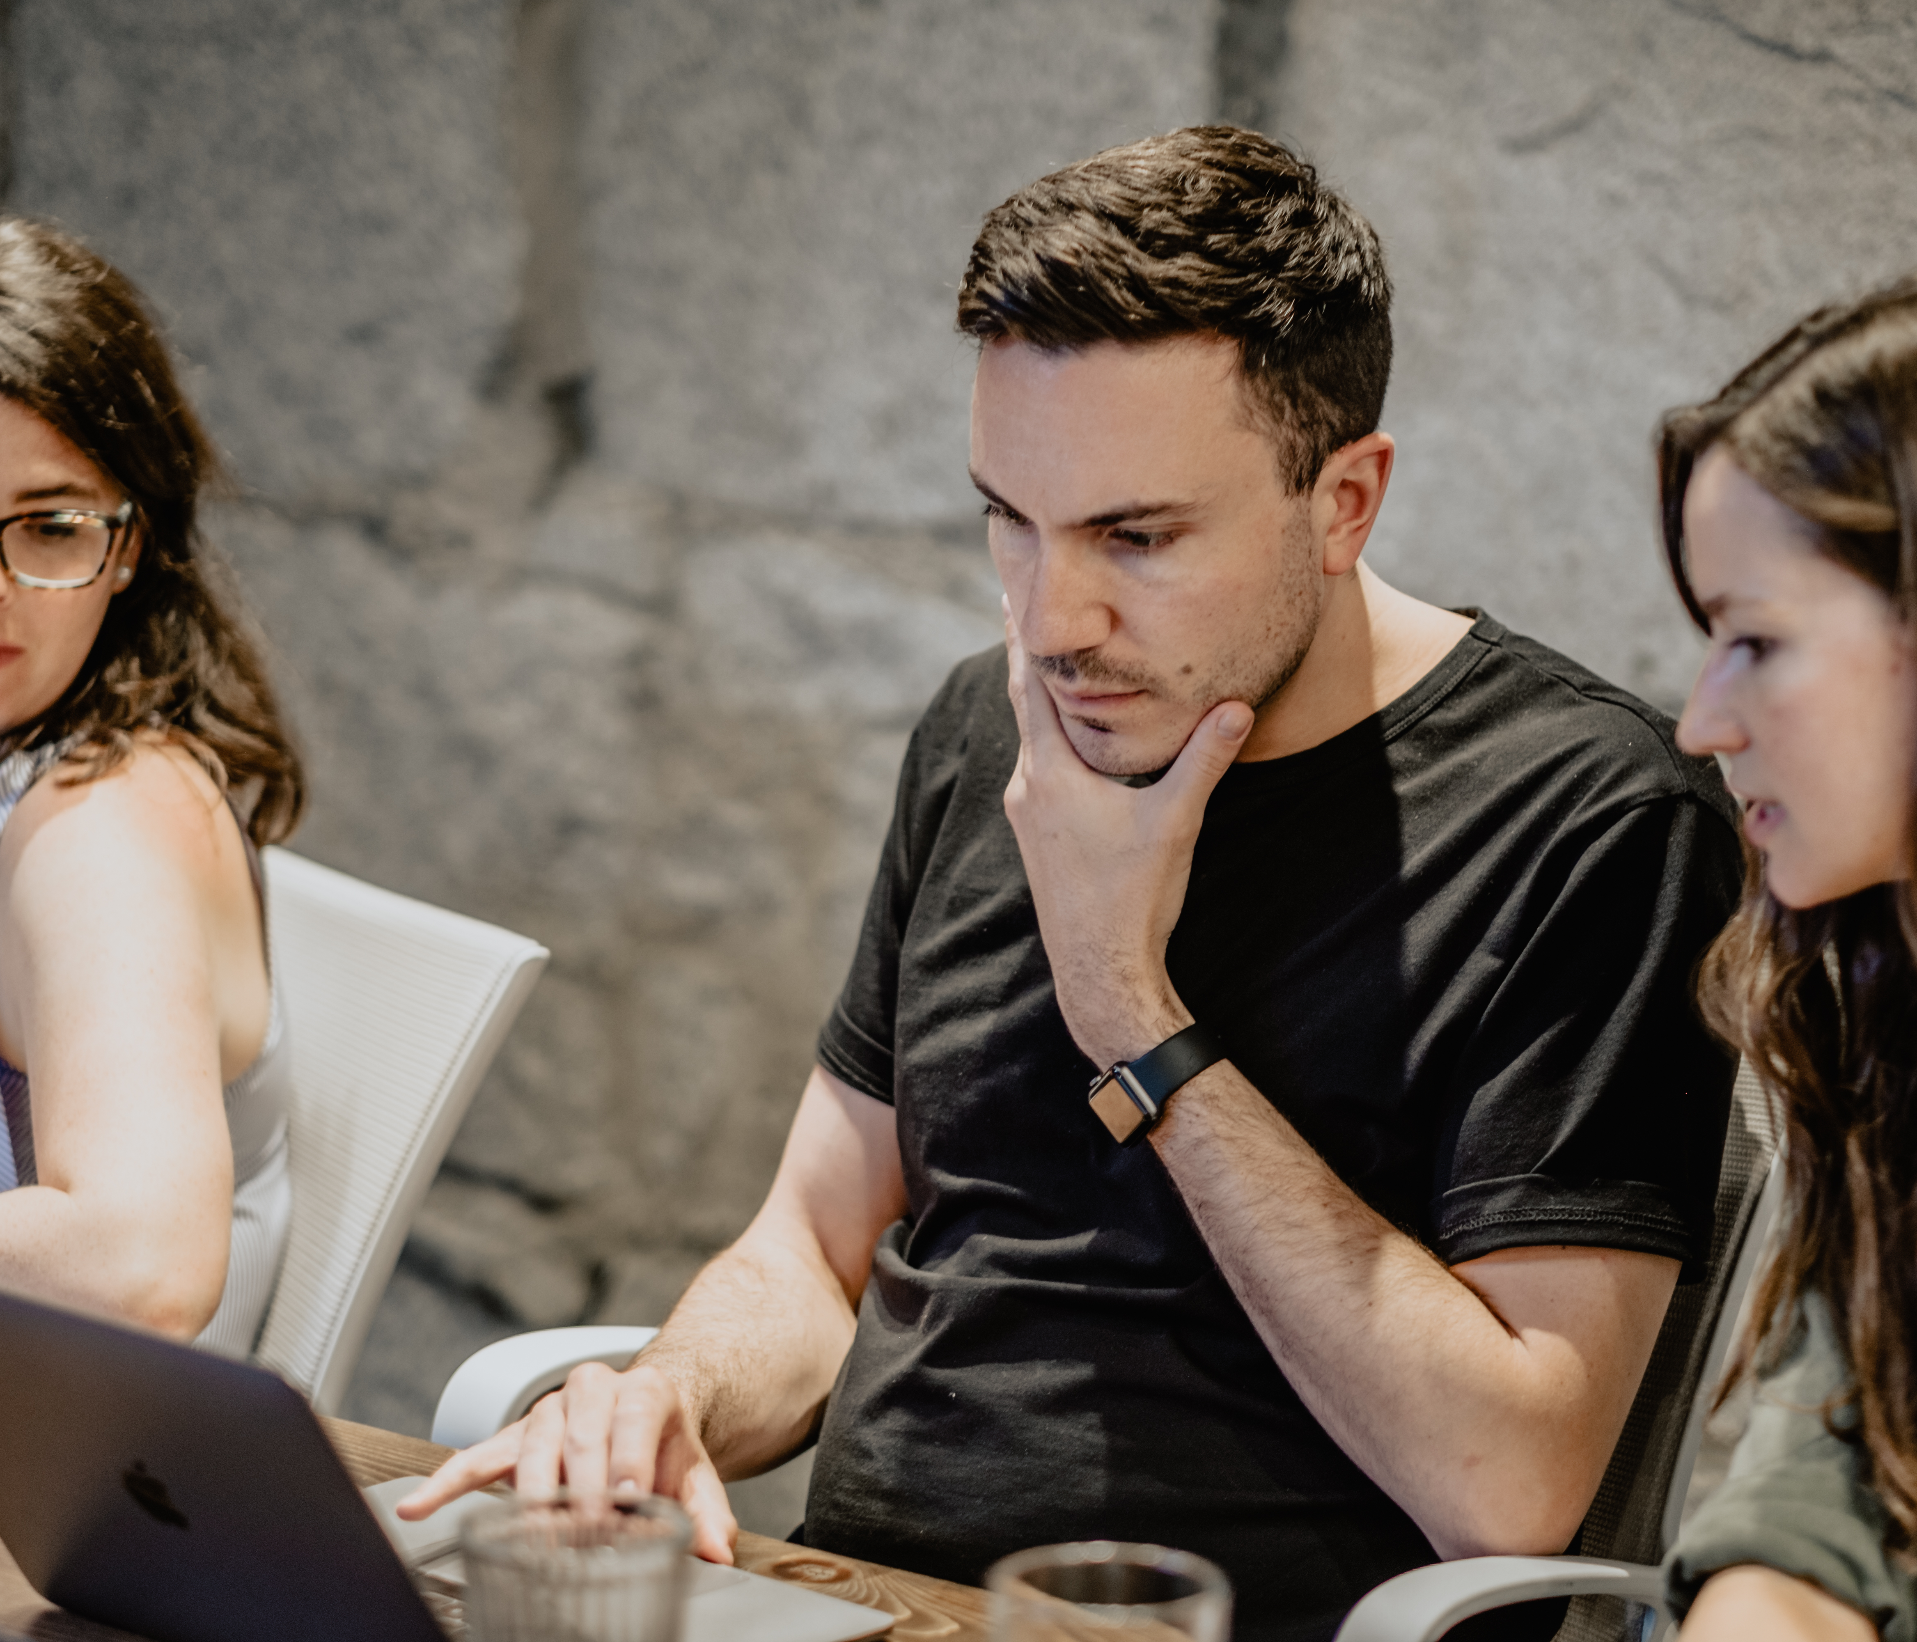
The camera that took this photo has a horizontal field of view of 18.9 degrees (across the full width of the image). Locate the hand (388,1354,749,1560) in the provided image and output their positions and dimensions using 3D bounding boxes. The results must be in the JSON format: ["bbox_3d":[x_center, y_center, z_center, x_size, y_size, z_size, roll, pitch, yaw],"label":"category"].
[{"bbox_3d":[-0.164,0.277,2.530,0.140,0.080,0.155,6,15,28],"label":"hand"}]

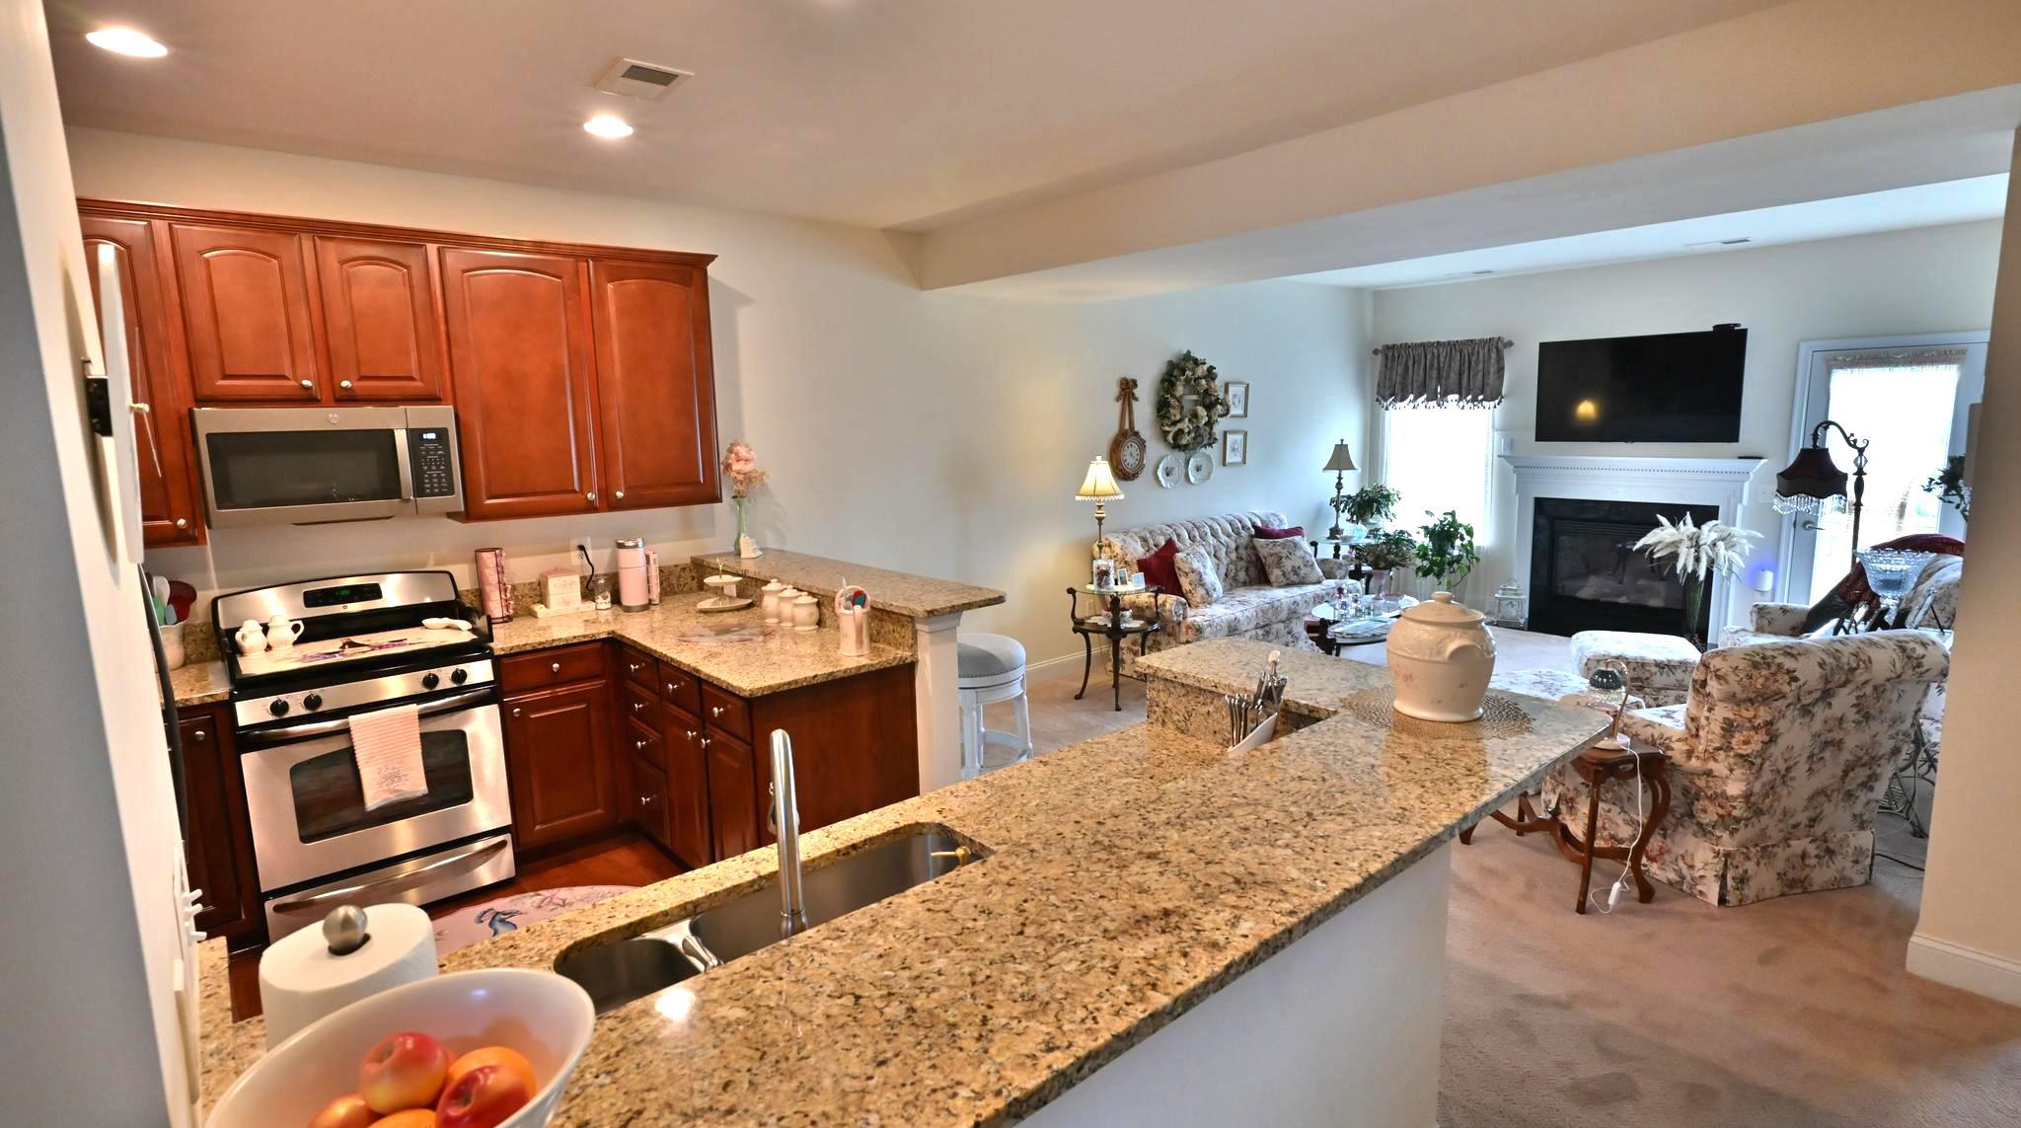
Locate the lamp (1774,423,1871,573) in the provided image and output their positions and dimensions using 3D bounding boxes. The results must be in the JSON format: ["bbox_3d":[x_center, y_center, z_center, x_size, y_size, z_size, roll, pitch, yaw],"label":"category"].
[{"bbox_3d":[4.733,-0.029,5.540,0.360,1.610,0.520,-9,12,-40],"label":"lamp"}]

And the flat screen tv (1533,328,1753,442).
[{"bbox_3d":[4.650,-1.295,7.110,0.070,0.765,1.330,-9,12,-41],"label":"flat screen tv"}]

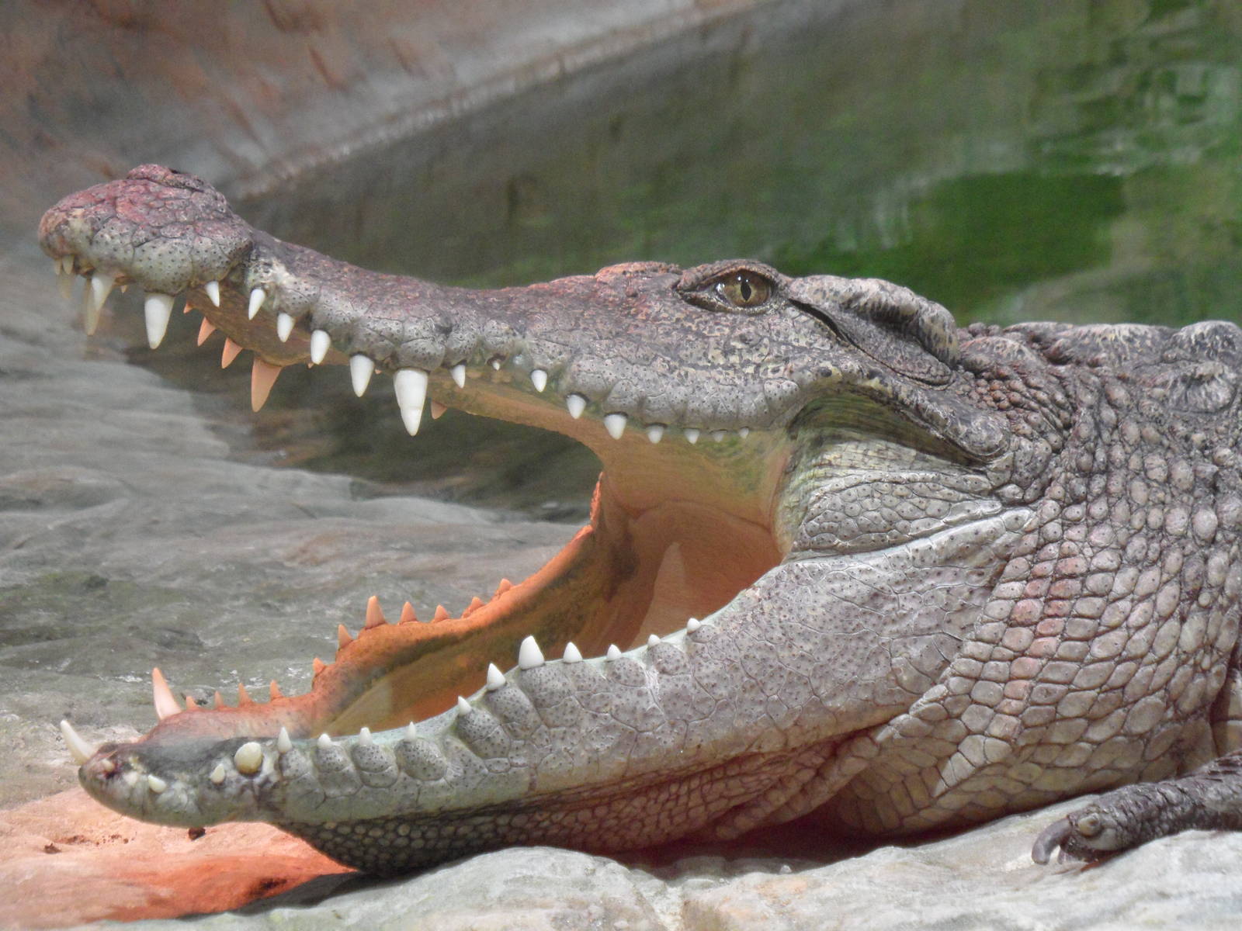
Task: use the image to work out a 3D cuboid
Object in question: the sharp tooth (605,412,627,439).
[{"bbox_3d":[-0.003,-0.021,1.900,0.012,0.014,0.011,0,10,0],"label":"sharp tooth"}]

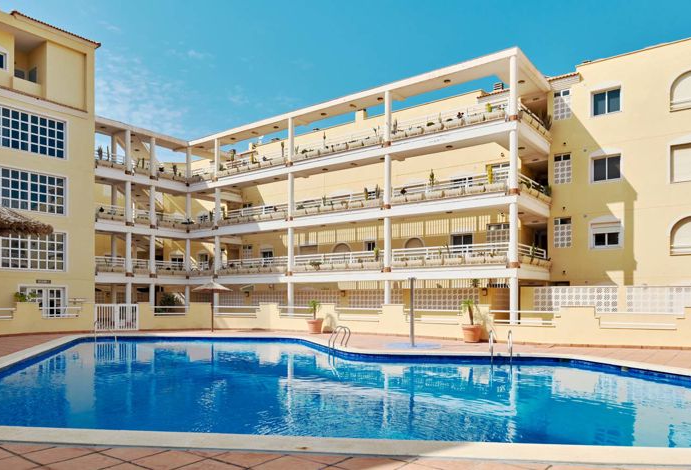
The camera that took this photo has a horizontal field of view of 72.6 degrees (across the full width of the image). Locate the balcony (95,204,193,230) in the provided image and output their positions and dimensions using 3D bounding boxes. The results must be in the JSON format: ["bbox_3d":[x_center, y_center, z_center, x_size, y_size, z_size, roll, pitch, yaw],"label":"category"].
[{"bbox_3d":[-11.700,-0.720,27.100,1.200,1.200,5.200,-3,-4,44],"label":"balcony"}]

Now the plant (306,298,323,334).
[{"bbox_3d":[-1.150,3.052,17.600,0.670,1.320,0.660,0,-3,0],"label":"plant"}]

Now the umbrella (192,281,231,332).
[{"bbox_3d":[-6.056,3.256,21.400,1.880,2.370,1.880,0,-3,0],"label":"umbrella"}]

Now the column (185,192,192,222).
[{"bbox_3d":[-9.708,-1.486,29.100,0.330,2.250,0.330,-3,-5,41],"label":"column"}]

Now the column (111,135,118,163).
[{"bbox_3d":[-13.319,-4.613,27.100,0.330,2.400,0.330,-3,-4,44],"label":"column"}]

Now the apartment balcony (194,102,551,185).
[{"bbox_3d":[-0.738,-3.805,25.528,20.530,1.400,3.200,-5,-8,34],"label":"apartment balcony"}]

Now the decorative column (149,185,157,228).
[{"bbox_3d":[-11.478,-1.704,28.097,0.350,2.630,0.350,-4,-8,34],"label":"decorative column"}]

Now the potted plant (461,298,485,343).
[{"bbox_3d":[4.120,2.779,15.150,0.700,1.400,0.680,-2,-4,35],"label":"potted plant"}]

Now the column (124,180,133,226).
[{"bbox_3d":[-12.422,-1.803,26.904,0.350,2.633,0.350,-4,-8,34],"label":"column"}]

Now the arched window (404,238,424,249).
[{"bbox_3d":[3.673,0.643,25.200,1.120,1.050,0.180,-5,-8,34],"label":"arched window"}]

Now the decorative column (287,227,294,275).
[{"bbox_3d":[-2.937,0.855,25.102,0.350,2.617,0.350,0,-7,0],"label":"decorative column"}]

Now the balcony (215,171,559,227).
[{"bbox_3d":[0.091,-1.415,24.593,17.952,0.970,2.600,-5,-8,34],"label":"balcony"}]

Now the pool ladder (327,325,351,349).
[{"bbox_3d":[-0.193,3.325,15.100,0.600,0.800,0.530,2,-4,-25],"label":"pool ladder"}]

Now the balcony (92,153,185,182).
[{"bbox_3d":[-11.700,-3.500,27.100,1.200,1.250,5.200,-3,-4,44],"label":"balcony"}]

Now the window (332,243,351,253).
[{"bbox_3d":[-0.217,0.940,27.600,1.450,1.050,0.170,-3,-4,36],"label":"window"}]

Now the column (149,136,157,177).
[{"bbox_3d":[-11.141,-4.432,27.300,0.330,2.370,0.330,-3,-5,41],"label":"column"}]

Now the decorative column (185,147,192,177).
[{"bbox_3d":[-9.535,-4.260,28.600,0.340,2.300,0.340,-3,-4,44],"label":"decorative column"}]

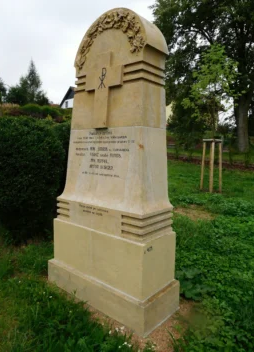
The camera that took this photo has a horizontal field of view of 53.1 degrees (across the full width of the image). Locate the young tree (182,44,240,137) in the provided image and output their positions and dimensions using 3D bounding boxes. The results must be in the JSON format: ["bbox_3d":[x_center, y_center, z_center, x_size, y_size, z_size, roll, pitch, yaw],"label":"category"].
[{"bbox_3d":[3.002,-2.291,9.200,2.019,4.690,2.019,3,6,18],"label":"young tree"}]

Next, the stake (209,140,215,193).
[{"bbox_3d":[3.053,-0.324,9.063,0.080,1.845,0.080,3,6,18],"label":"stake"}]

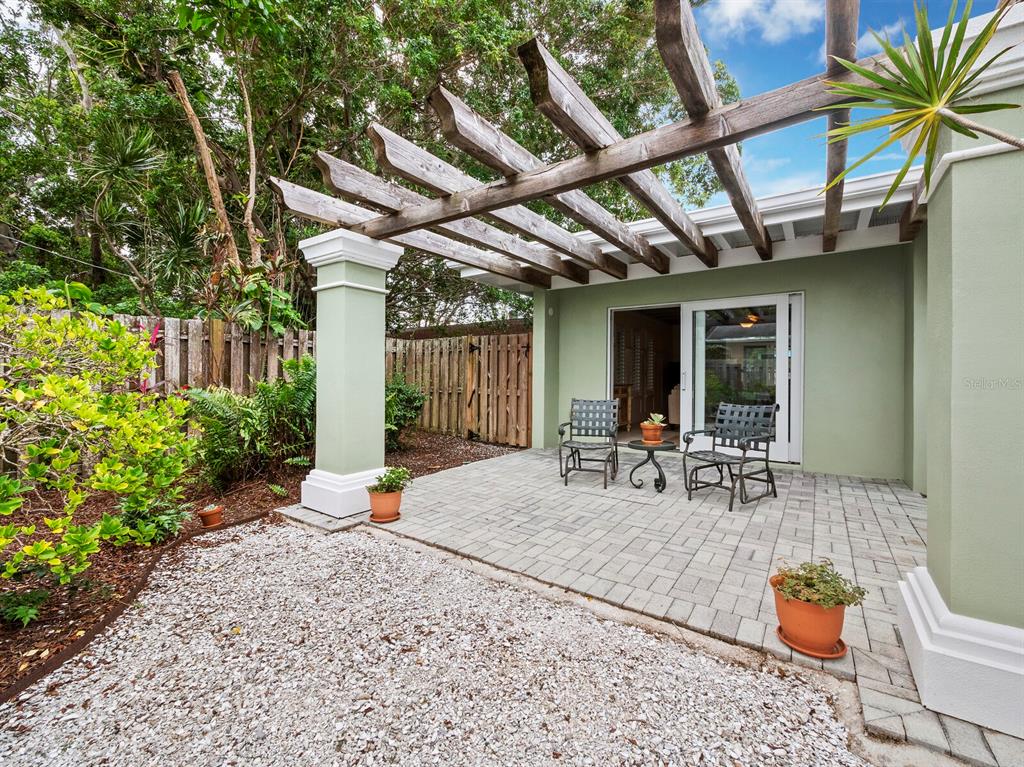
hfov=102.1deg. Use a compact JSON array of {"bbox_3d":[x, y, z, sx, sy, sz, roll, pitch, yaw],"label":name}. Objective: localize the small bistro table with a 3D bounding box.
[{"bbox_3d":[1.409,0.828,4.140,0.485,0.465,0.485,1,1,37],"label":"small bistro table"}]

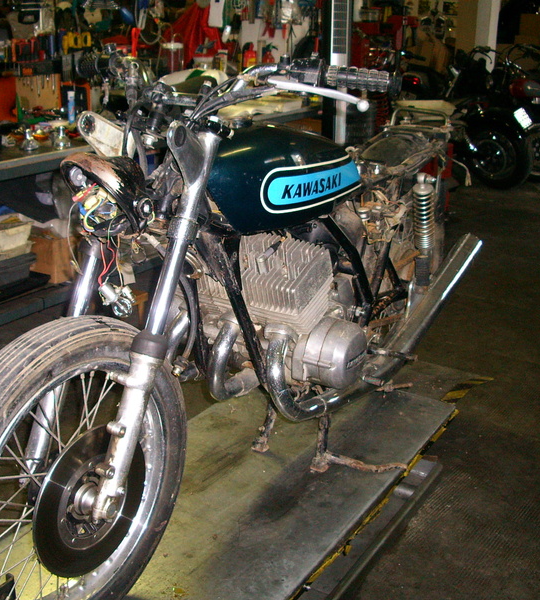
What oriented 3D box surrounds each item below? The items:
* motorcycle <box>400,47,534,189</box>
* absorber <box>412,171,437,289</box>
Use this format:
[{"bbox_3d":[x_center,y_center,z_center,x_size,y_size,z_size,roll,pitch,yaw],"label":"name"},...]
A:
[{"bbox_3d":[1.680,-1.770,7.970,0.870,1.170,2.250,-14,22,-38],"label":"motorcycle"},{"bbox_3d":[0.446,-0.195,2.367,0.065,0.350,0.065,11,29,32],"label":"absorber"}]

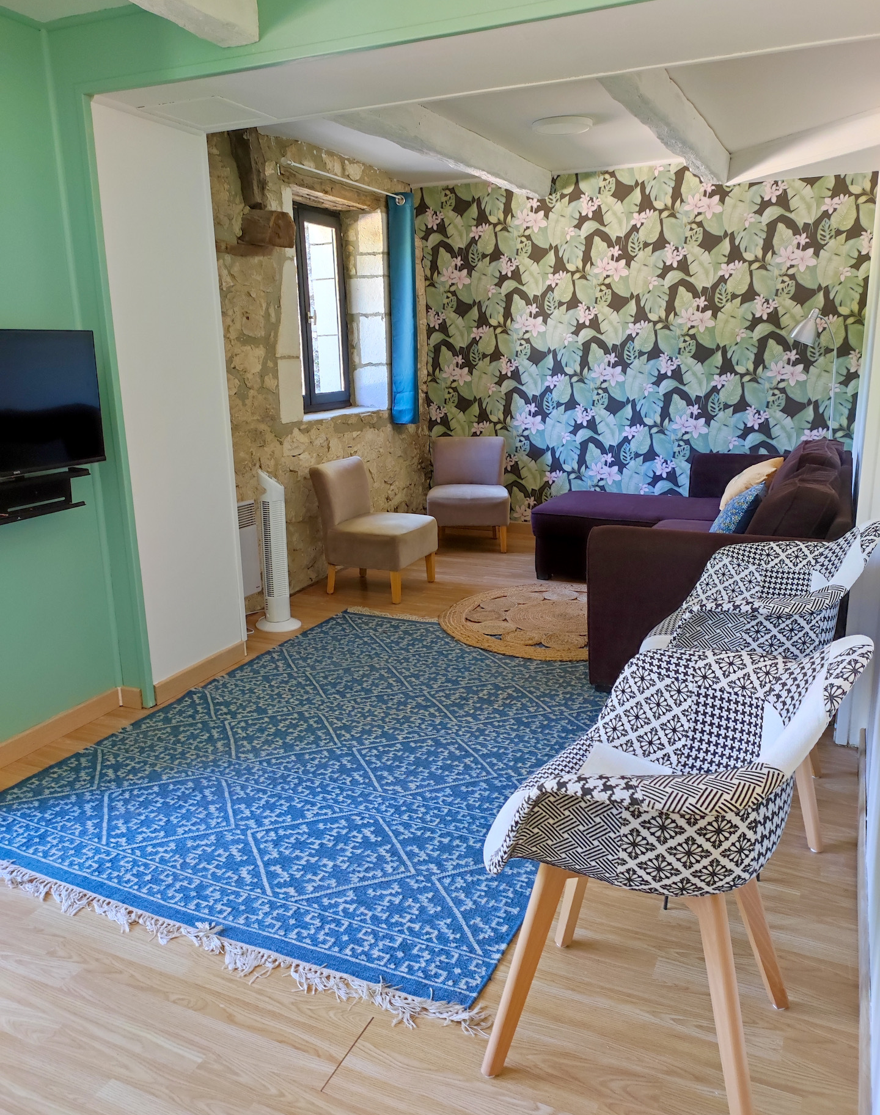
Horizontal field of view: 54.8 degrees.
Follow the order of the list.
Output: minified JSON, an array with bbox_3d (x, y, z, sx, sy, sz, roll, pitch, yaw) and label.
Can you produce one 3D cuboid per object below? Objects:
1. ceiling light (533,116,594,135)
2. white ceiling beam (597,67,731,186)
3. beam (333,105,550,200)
[{"bbox_3d":[0.597,-2.094,4.126,0.292,0.030,0.292,-1,14,0],"label":"ceiling light"},{"bbox_3d":[1.062,-1.968,3.848,0.188,0.157,2.559,5,16,24],"label":"white ceiling beam"},{"bbox_3d":[0.104,-2.059,4.282,0.174,0.157,2.559,5,16,24],"label":"beam"}]

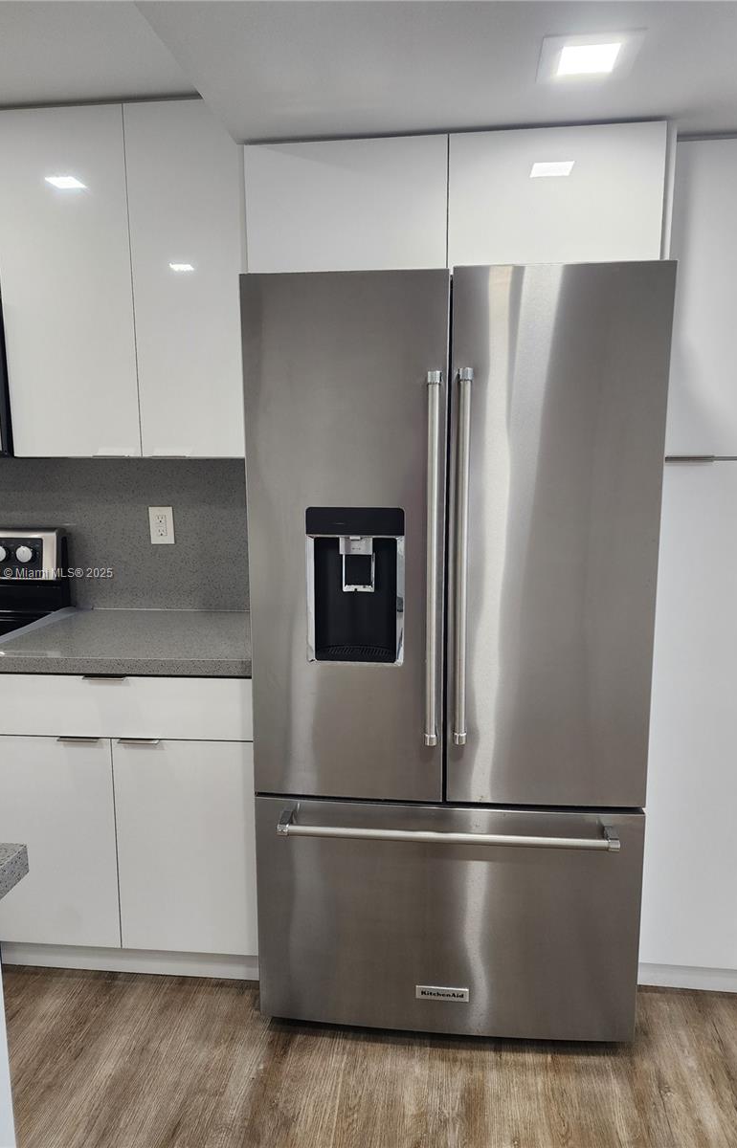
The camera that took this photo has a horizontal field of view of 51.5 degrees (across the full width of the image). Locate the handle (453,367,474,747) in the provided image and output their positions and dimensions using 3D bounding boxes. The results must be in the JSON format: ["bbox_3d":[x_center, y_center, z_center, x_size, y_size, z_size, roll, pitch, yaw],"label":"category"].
[{"bbox_3d":[0.200,-0.024,1.636,0.030,0.808,0.065,1,9,6],"label":"handle"}]

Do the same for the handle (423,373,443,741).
[{"bbox_3d":[0.139,-0.021,1.643,0.030,0.806,0.065,1,9,6],"label":"handle"}]

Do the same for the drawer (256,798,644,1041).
[{"bbox_3d":[0.183,0.817,1.856,0.905,0.575,0.220,1,9,6],"label":"drawer"}]

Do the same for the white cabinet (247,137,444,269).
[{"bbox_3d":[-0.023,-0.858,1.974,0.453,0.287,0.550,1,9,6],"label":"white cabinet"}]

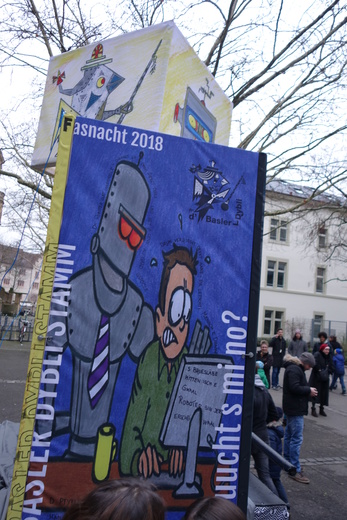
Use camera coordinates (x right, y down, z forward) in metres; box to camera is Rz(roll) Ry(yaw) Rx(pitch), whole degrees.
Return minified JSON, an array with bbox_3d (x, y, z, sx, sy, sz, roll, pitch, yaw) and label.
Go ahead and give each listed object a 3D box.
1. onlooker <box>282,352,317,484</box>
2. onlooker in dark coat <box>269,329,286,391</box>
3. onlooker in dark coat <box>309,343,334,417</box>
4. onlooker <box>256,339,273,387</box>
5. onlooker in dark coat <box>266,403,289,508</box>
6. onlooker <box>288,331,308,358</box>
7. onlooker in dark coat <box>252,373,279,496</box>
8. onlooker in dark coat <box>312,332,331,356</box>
[{"bbox_3d":[1.758,2.145,5.600,0.550,1.730,0.500,3,-7,20],"label":"onlooker"},{"bbox_3d":[3.178,2.983,12.150,0.550,1.790,0.360,5,-6,0],"label":"onlooker in dark coat"},{"bbox_3d":[3.451,2.774,9.400,0.550,1.640,0.420,8,-7,-27],"label":"onlooker in dark coat"},{"bbox_3d":[1.936,2.571,8.800,0.500,1.640,0.360,4,-7,6],"label":"onlooker"},{"bbox_3d":[1.207,2.270,4.650,0.420,1.170,0.380,0,-8,39],"label":"onlooker in dark coat"},{"bbox_3d":[3.816,3.080,12.500,0.550,1.790,0.360,4,-7,9],"label":"onlooker"},{"bbox_3d":[0.925,1.933,4.350,0.500,1.720,0.520,1,-8,31],"label":"onlooker in dark coat"},{"bbox_3d":[4.295,3.031,11.700,0.550,1.800,0.380,2,-7,23],"label":"onlooker in dark coat"}]

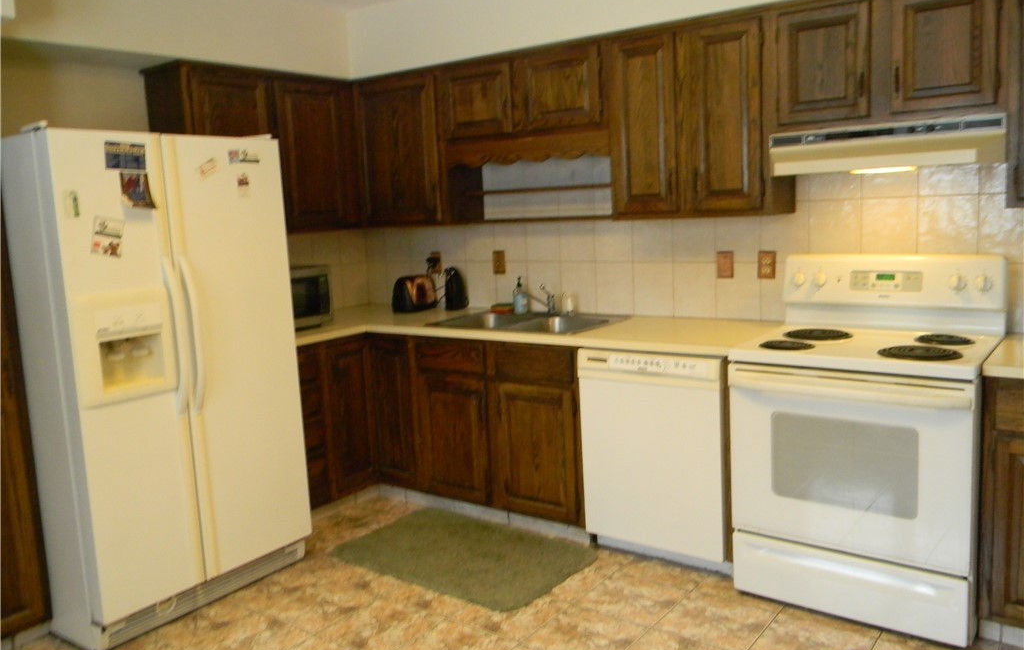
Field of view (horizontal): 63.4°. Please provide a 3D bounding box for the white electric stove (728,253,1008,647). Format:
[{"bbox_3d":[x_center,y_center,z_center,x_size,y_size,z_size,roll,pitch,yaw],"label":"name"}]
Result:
[{"bbox_3d":[1.283,0.373,3.003,0.765,1.188,0.709,3,11,35],"label":"white electric stove"}]

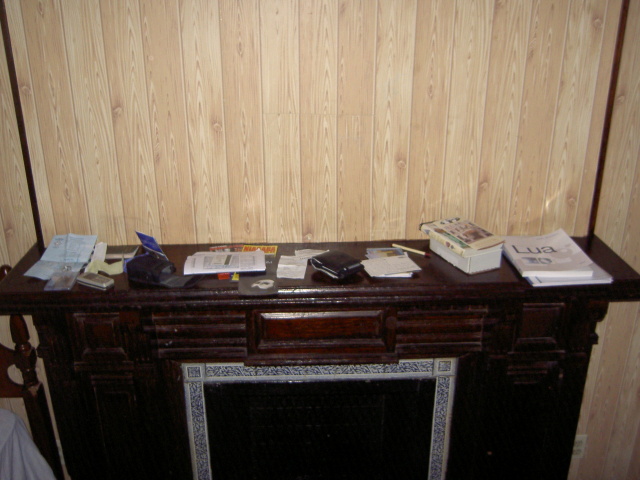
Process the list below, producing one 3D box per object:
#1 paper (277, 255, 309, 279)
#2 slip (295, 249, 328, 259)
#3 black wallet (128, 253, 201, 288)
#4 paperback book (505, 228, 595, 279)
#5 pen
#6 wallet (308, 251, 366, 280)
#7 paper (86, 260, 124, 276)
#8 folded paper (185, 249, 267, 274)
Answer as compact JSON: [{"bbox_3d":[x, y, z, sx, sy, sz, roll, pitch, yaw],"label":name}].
[{"bbox_3d":[-0.074,0.074,1.754,0.075,0.007,0.142,2,22,5],"label":"paper"},{"bbox_3d":[-0.023,0.040,1.840,0.098,0.006,0.055,0,22,0],"label":"slip"},{"bbox_3d":[-0.420,0.078,1.694,0.172,0.045,0.088,11,24,24],"label":"black wallet"},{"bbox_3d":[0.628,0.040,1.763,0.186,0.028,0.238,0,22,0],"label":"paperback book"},{"bbox_3d":[0.270,0.030,1.861,0.129,0.008,0.008,18,28,37],"label":"pen"},{"bbox_3d":[0.045,0.069,1.739,0.098,0.028,0.117,-20,30,-41],"label":"wallet"},{"bbox_3d":[-0.589,0.074,1.732,0.090,0.024,0.068,1,22,3],"label":"paper"},{"bbox_3d":[-0.262,0.066,1.756,0.217,0.017,0.135,-3,22,-7],"label":"folded paper"}]

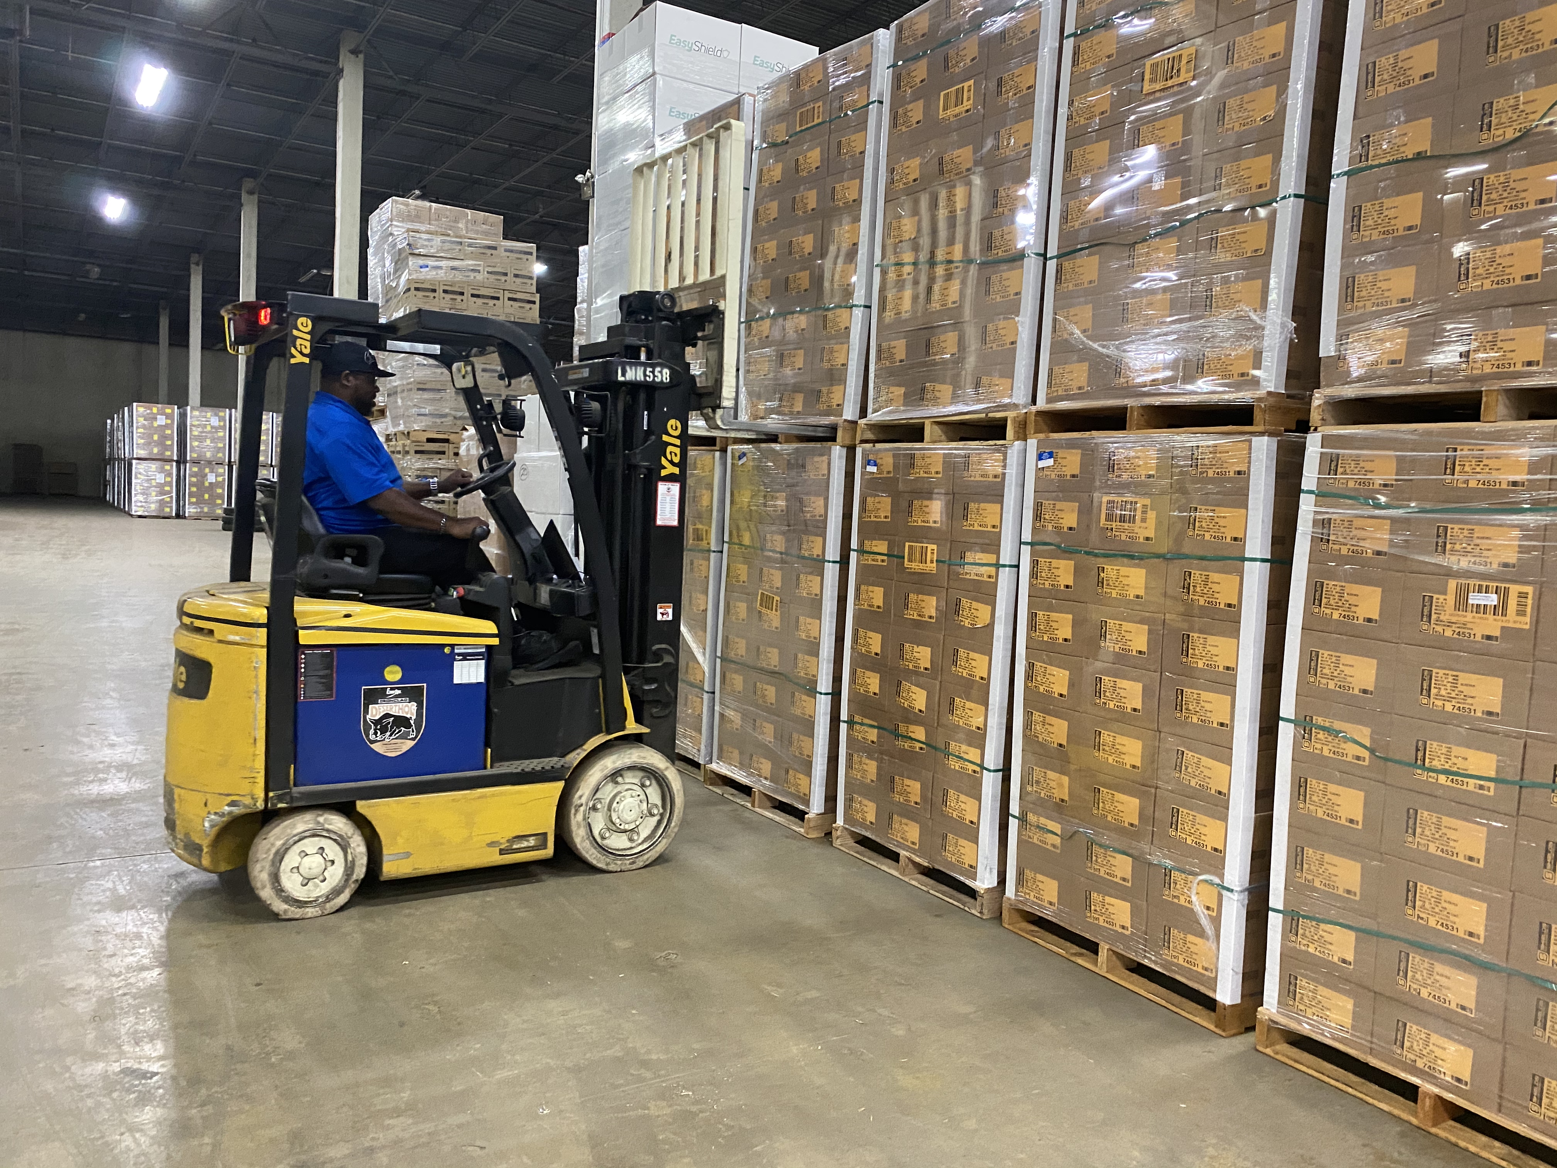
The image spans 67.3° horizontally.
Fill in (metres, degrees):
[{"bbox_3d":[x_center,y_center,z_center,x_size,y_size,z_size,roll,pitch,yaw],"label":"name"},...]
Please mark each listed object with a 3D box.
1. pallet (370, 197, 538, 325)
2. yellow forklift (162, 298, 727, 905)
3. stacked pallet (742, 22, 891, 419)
[{"bbox_3d":[-3.046,-2.329,11.320,1.240,2.030,1.100,0,5,-32],"label":"pallet"},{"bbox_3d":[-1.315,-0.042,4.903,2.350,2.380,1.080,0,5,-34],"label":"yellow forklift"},{"bbox_3d":[0.629,-1.615,5.989,1.219,1.770,1.026,0,5,-34],"label":"stacked pallet"}]

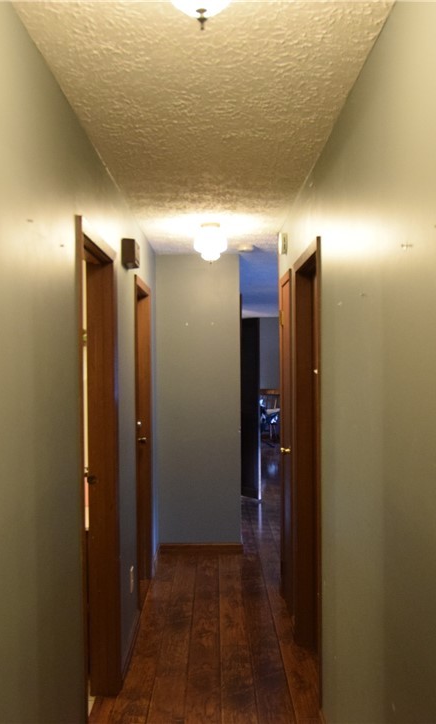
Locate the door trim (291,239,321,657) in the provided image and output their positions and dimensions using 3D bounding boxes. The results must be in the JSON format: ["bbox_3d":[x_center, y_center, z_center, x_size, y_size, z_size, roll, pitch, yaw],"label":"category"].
[{"bbox_3d":[0.505,0.498,3.182,0.130,2.080,0.870,-1,0,0],"label":"door trim"}]

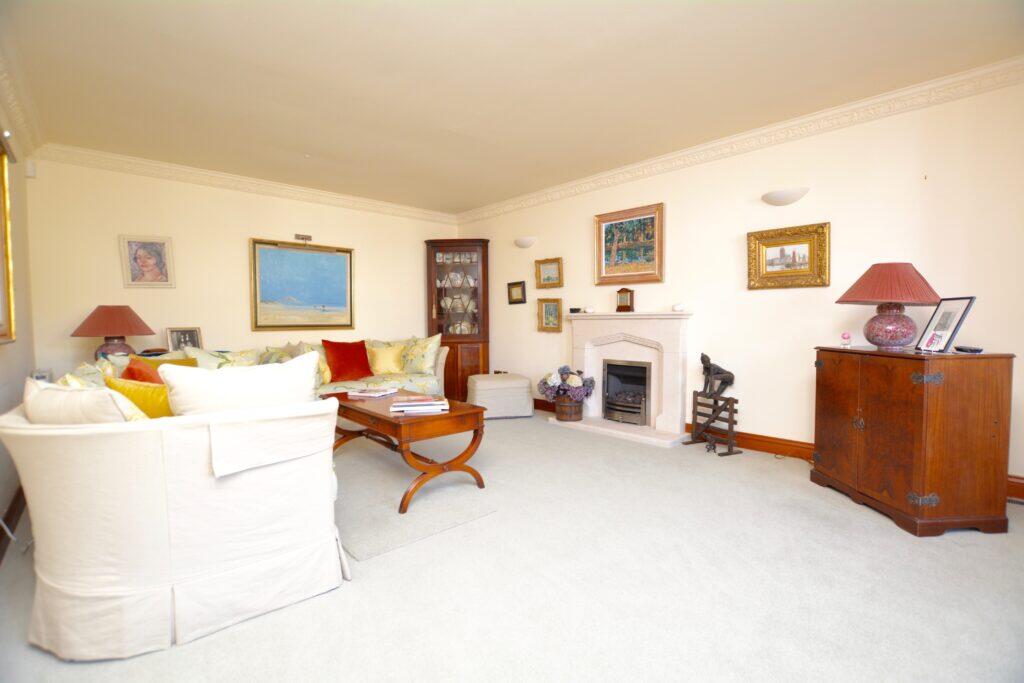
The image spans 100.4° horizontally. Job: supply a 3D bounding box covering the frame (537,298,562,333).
[{"bbox_3d":[0.429,-0.290,4.802,0.350,0.371,0.035,2,3,44],"label":"frame"}]

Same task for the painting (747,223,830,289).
[{"bbox_3d":[2.012,-0.604,3.117,0.502,0.435,0.055,2,4,44],"label":"painting"}]

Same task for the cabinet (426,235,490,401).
[{"bbox_3d":[-0.700,-0.260,5.581,0.780,2.040,0.480,0,3,2],"label":"cabinet"}]

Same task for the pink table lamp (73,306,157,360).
[{"bbox_3d":[-2.949,0.000,3.150,0.450,0.530,0.450,0,3,0],"label":"pink table lamp"}]

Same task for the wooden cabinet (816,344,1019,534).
[{"bbox_3d":[2.127,0.476,2.355,0.455,0.845,0.705,0,3,-3],"label":"wooden cabinet"}]

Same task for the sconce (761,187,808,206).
[{"bbox_3d":[1.968,-1.042,3.098,0.302,0.093,0.110,2,4,44],"label":"sconce"}]

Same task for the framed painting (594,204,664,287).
[{"bbox_3d":[1.117,-0.904,4.103,0.722,0.704,0.050,2,3,44],"label":"framed painting"}]

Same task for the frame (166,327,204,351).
[{"bbox_3d":[-2.760,0.050,3.610,0.030,0.320,0.240,-14,-8,41],"label":"frame"}]

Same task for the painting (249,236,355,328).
[{"bbox_3d":[-2.282,-0.599,4.732,1.045,0.942,0.050,-2,3,-38],"label":"painting"}]

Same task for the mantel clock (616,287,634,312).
[{"bbox_3d":[1.075,-0.388,4.031,0.141,0.220,0.080,2,3,44],"label":"mantel clock"}]

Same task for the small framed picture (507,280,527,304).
[{"bbox_3d":[0.067,-0.580,5.145,0.287,0.264,0.030,2,3,44],"label":"small framed picture"}]

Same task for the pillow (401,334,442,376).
[{"bbox_3d":[-1.007,0.145,4.750,0.440,0.440,0.160,0,-15,1],"label":"pillow"}]

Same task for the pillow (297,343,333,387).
[{"bbox_3d":[-1.851,0.216,4.000,0.410,0.420,0.150,-3,-14,-41],"label":"pillow"}]

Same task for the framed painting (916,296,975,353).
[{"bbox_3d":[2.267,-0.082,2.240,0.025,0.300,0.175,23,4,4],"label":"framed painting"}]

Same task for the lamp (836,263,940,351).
[{"bbox_3d":[2.162,-0.192,2.433,0.450,0.498,0.450,2,3,42],"label":"lamp"}]

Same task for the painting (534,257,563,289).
[{"bbox_3d":[0.418,-0.762,4.795,0.393,0.330,0.035,2,3,44],"label":"painting"}]

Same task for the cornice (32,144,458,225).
[{"bbox_3d":[-2.187,-1.540,4.490,3.857,0.105,0.090,-3,3,-39],"label":"cornice"}]

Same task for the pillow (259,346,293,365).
[{"bbox_3d":[-2.160,0.230,3.930,0.410,0.410,0.150,-3,-14,-41],"label":"pillow"}]

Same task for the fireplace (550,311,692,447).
[{"bbox_3d":[0.984,0.294,4.040,1.360,1.100,0.390,2,3,44],"label":"fireplace"}]

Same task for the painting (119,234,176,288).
[{"bbox_3d":[-3.341,-0.727,3.924,0.372,0.472,0.030,-2,3,-38],"label":"painting"}]

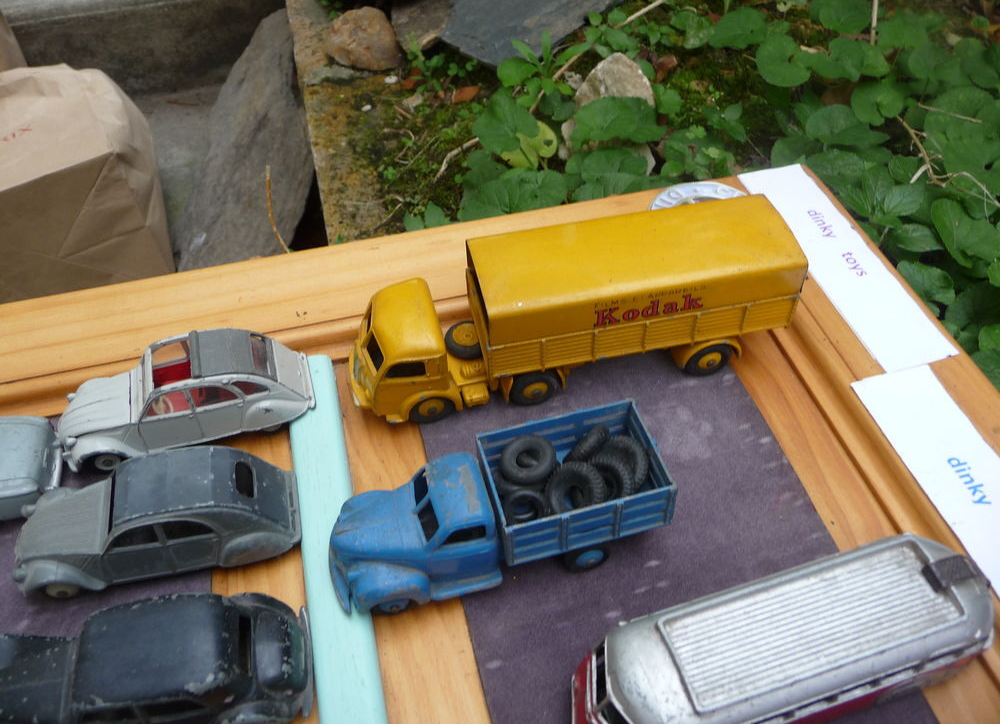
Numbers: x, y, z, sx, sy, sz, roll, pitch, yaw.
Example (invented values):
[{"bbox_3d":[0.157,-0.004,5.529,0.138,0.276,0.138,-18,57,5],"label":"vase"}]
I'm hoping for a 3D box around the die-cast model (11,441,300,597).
[{"bbox_3d":[-0.109,0.049,0.257,0.088,0.037,0.034,-8,50,-5],"label":"die-cast model"}]

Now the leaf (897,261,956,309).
[{"bbox_3d":[0.231,-0.041,0.438,0.034,0.012,0.029,-33,60,-12],"label":"leaf"}]

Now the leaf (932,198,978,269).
[{"bbox_3d":[0.249,-0.071,0.442,0.020,0.007,0.042,-16,67,9],"label":"leaf"}]

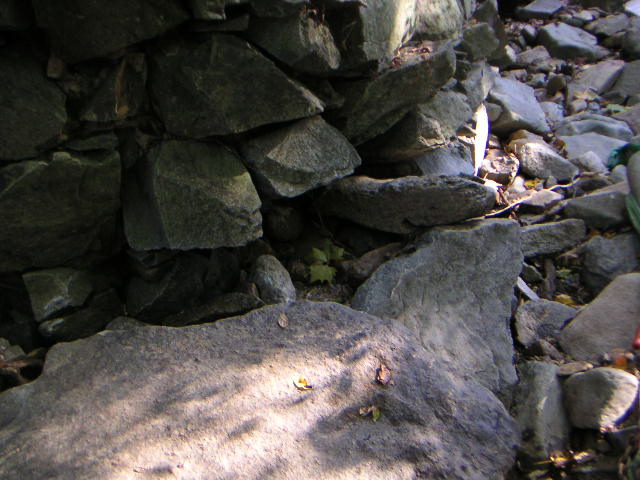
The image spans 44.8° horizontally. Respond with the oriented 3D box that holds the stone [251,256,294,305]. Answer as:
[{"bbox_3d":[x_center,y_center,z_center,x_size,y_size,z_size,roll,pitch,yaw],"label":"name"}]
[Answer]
[{"bbox_3d":[-0.133,0.111,2.200,0.115,0.120,0.100,0,26,0],"label":"stone"}]

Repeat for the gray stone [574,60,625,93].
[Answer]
[{"bbox_3d":[1.399,-0.824,3.900,0.240,0.120,0.200,12,28,22],"label":"gray stone"}]

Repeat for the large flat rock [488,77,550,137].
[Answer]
[{"bbox_3d":[0.985,-0.665,3.850,0.220,0.200,0.300,-12,30,-22],"label":"large flat rock"}]

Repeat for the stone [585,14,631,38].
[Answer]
[{"bbox_3d":[1.667,-1.239,4.500,0.250,0.100,0.180,9,27,18],"label":"stone"}]

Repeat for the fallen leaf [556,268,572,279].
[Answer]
[{"bbox_3d":[0.844,0.116,2.680,0.050,0.018,0.035,0,28,0],"label":"fallen leaf"}]

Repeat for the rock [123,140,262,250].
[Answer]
[{"bbox_3d":[-0.361,-0.135,2.250,0.360,0.260,0.260,-4,26,-7],"label":"rock"}]

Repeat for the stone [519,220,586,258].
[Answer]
[{"bbox_3d":[0.835,-0.007,2.780,0.230,0.100,0.140,-10,30,-18],"label":"stone"}]

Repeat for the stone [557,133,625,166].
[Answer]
[{"bbox_3d":[1.259,-0.421,3.600,0.280,0.100,0.220,0,28,0],"label":"stone"}]

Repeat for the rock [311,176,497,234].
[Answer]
[{"bbox_3d":[0.270,-0.117,2.450,0.530,0.140,0.220,4,26,7],"label":"rock"}]

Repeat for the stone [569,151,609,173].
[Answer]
[{"bbox_3d":[1.089,-0.319,3.150,0.150,0.065,0.100,9,27,18],"label":"stone"}]

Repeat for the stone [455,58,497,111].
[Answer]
[{"bbox_3d":[0.764,-0.757,3.800,0.150,0.190,0.160,-10,30,-18],"label":"stone"}]

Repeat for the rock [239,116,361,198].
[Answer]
[{"bbox_3d":[-0.068,-0.267,2.450,0.350,0.180,0.270,-10,30,-18],"label":"rock"}]

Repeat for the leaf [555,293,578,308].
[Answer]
[{"bbox_3d":[0.803,0.197,2.530,0.070,0.025,0.050,0,28,0],"label":"leaf"}]

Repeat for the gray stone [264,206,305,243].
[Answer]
[{"bbox_3d":[-0.109,-0.049,2.420,0.120,0.100,0.100,0,26,0],"label":"gray stone"}]

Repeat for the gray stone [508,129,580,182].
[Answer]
[{"bbox_3d":[0.972,-0.368,3.400,0.280,0.150,0.180,18,33,30],"label":"gray stone"}]

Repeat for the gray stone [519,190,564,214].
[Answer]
[{"bbox_3d":[0.813,-0.139,2.850,0.155,0.055,0.100,9,27,18],"label":"gray stone"}]

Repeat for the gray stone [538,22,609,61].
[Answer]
[{"bbox_3d":[1.664,-1.307,5.100,0.410,0.170,0.310,15,32,26],"label":"gray stone"}]

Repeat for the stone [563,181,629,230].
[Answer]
[{"bbox_3d":[0.953,-0.122,2.700,0.215,0.120,0.150,7,27,13],"label":"stone"}]

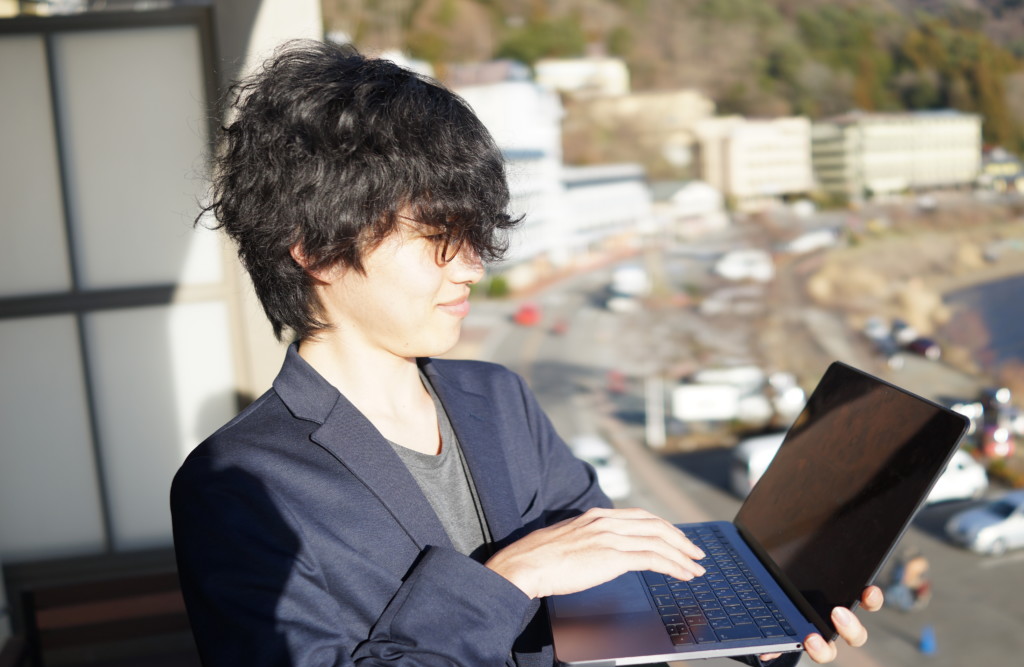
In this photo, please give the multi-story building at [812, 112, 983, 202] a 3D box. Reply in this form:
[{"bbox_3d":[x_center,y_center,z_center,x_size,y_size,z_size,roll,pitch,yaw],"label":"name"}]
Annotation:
[{"bbox_3d":[100.852,-47.055,263.970,43.000,20.000,16.000,-7,10,-23],"label":"multi-story building"}]

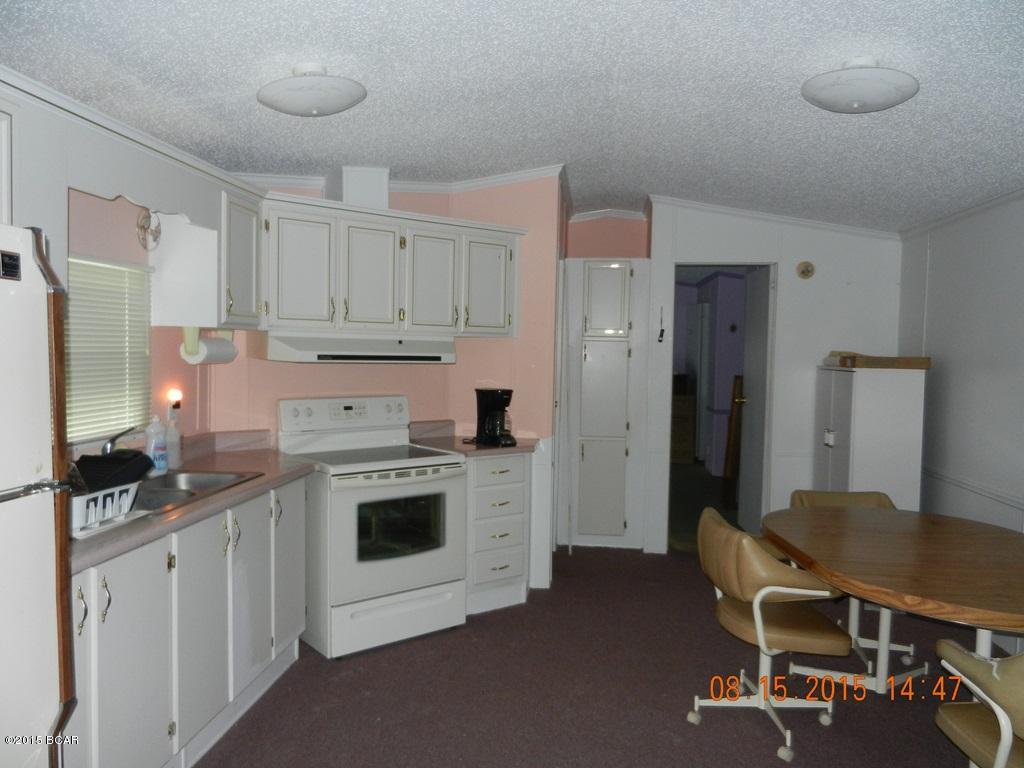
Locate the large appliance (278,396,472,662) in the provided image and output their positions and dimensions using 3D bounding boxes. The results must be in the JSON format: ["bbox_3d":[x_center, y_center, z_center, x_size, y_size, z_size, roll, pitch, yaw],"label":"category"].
[{"bbox_3d":[-0.728,0.680,3.911,0.760,1.190,0.680,-1,4,-37],"label":"large appliance"}]

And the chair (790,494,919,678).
[{"bbox_3d":[1.630,0.937,3.539,0.580,0.790,0.580,1,3,2],"label":"chair"}]

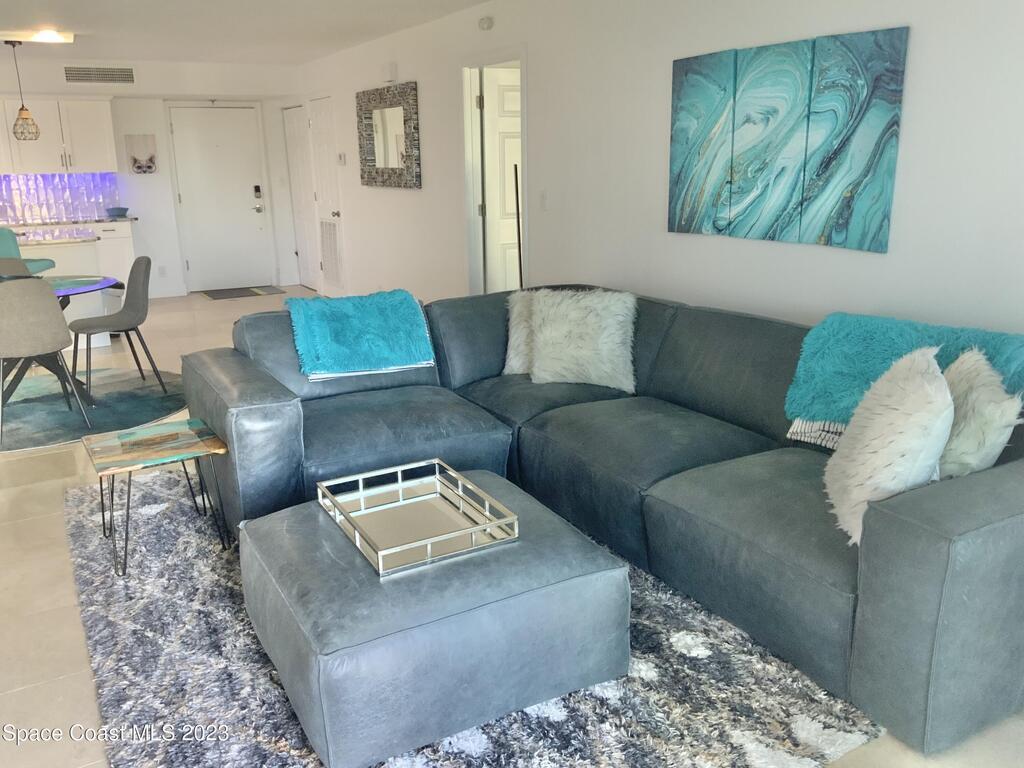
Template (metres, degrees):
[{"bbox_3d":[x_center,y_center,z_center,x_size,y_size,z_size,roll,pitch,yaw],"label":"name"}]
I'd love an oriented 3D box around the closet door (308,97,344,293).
[{"bbox_3d":[-1.914,-1.892,8.954,0.045,2.030,0.700,-9,17,-29],"label":"closet door"}]

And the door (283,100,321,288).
[{"bbox_3d":[-2.415,-2.102,9.794,0.045,2.020,0.700,-9,17,-29],"label":"door"}]

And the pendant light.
[{"bbox_3d":[-3.851,-2.289,6.714,0.210,0.740,0.210,-9,17,-29],"label":"pendant light"}]

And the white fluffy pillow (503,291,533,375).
[{"bbox_3d":[0.181,-0.270,4.283,0.460,0.440,0.170,-1,1,0],"label":"white fluffy pillow"}]

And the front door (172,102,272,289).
[{"bbox_3d":[-3.327,-2.108,9.863,0.925,2.030,0.050,-9,17,-29],"label":"front door"}]

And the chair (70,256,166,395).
[{"bbox_3d":[-2.545,-0.361,5.507,0.530,0.870,0.470,-12,19,-36],"label":"chair"}]

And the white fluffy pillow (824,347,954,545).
[{"bbox_3d":[1.107,0.183,2.519,0.180,0.470,0.480,32,21,6],"label":"white fluffy pillow"}]

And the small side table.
[{"bbox_3d":[-1.346,0.423,3.275,0.440,0.430,0.470,-9,17,-29],"label":"small side table"}]

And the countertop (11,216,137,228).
[{"bbox_3d":[-4.437,-1.641,8.664,1.170,0.040,0.640,-9,17,-29],"label":"countertop"}]

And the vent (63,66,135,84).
[{"bbox_3d":[-3.887,-2.901,8.098,0.590,0.135,0.030,-9,17,-29],"label":"vent"}]

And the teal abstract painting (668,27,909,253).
[{"bbox_3d":[1.108,-1.023,3.696,0.035,0.810,1.265,-9,17,-29],"label":"teal abstract painting"}]

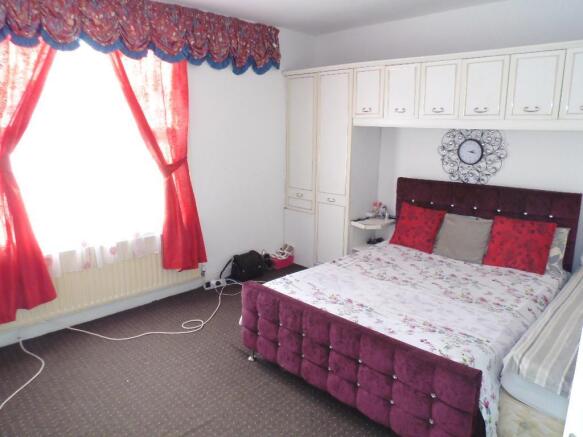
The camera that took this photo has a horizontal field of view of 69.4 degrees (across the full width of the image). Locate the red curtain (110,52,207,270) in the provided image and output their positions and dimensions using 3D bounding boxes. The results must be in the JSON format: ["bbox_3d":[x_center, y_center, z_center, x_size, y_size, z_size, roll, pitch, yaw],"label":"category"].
[{"bbox_3d":[-1.060,-0.458,3.479,0.160,1.920,0.810,11,15,41],"label":"red curtain"}]

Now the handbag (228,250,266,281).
[{"bbox_3d":[-0.446,0.484,4.436,0.160,0.265,0.360,11,15,41],"label":"handbag"}]

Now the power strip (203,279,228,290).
[{"bbox_3d":[-0.747,0.652,4.106,0.230,0.056,0.055,-9,15,-40],"label":"power strip"}]

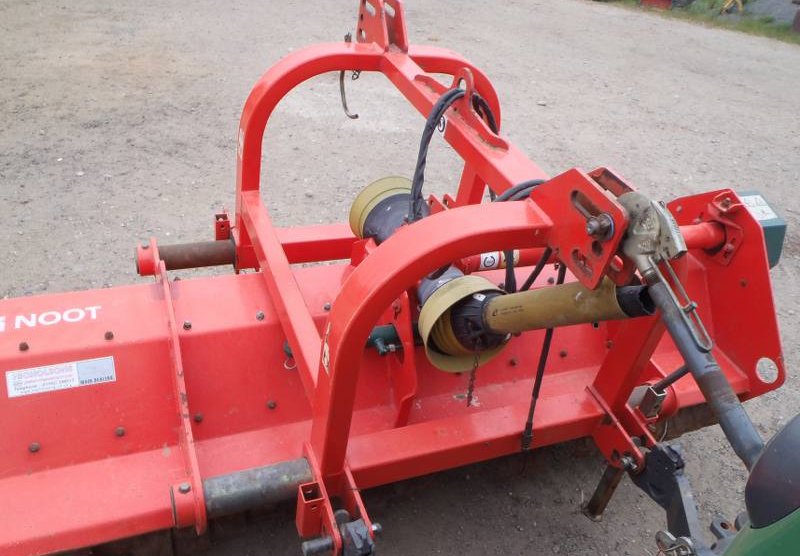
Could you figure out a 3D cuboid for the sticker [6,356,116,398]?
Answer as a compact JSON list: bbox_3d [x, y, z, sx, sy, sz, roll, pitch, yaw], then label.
[{"bbox_3d":[-0.851,0.249,1.631,0.243,0.063,0.005,-6,2,-21],"label":"sticker"}]

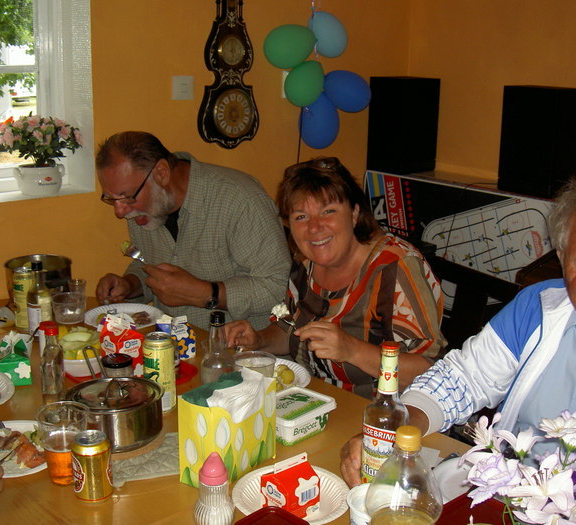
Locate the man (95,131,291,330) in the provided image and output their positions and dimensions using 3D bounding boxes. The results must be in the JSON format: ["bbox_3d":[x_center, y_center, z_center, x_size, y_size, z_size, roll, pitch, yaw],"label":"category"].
[{"bbox_3d":[-0.254,0.269,2.325,0.560,1.290,0.720,13,19,40],"label":"man"}]

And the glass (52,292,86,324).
[{"bbox_3d":[-0.635,0.136,2.299,0.091,0.070,0.091,-3,15,-16],"label":"glass"}]

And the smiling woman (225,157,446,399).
[{"bbox_3d":[0.134,0.386,1.940,0.530,1.270,0.680,12,18,35],"label":"smiling woman"}]

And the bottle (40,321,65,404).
[{"bbox_3d":[-0.541,0.217,1.809,0.047,0.164,0.047,-4,15,-17],"label":"bottle"}]

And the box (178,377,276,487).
[{"bbox_3d":[-0.108,0.307,1.452,0.077,0.165,0.177,11,17,36],"label":"box"}]

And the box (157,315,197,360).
[{"bbox_3d":[-0.286,0.192,2.032,0.073,0.102,0.070,-8,16,-31],"label":"box"}]

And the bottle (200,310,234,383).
[{"bbox_3d":[-0.152,0.216,1.721,0.072,0.222,0.072,-1,15,-5],"label":"bottle"}]

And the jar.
[{"bbox_3d":[-0.379,0.261,1.766,0.069,0.095,0.069,1,14,0],"label":"jar"}]

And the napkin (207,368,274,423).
[{"bbox_3d":[-0.103,0.244,1.453,0.085,0.085,0.145,13,19,39],"label":"napkin"}]

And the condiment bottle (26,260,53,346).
[{"bbox_3d":[-0.677,0.103,2.150,0.064,0.209,0.064,1,15,2],"label":"condiment bottle"}]

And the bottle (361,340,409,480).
[{"bbox_3d":[0.167,0.277,1.330,0.075,0.291,0.075,1,14,0],"label":"bottle"}]

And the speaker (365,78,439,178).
[{"bbox_3d":[0.509,-0.601,3.482,0.222,0.396,0.212,-11,18,-39],"label":"speaker"}]

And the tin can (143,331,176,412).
[{"bbox_3d":[-0.278,0.239,1.710,0.066,0.168,0.066,1,14,0],"label":"tin can"}]

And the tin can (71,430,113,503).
[{"bbox_3d":[-0.340,0.358,1.377,0.066,0.115,0.066,1,15,0],"label":"tin can"}]

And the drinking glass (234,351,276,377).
[{"bbox_3d":[-0.076,0.262,1.803,0.100,0.085,0.100,1,14,0],"label":"drinking glass"}]

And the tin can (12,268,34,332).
[{"bbox_3d":[-0.737,0.102,2.229,0.066,0.168,0.066,1,15,0],"label":"tin can"}]

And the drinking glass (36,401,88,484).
[{"bbox_3d":[-0.409,0.333,1.444,0.094,0.128,0.094,-4,15,-17],"label":"drinking glass"}]

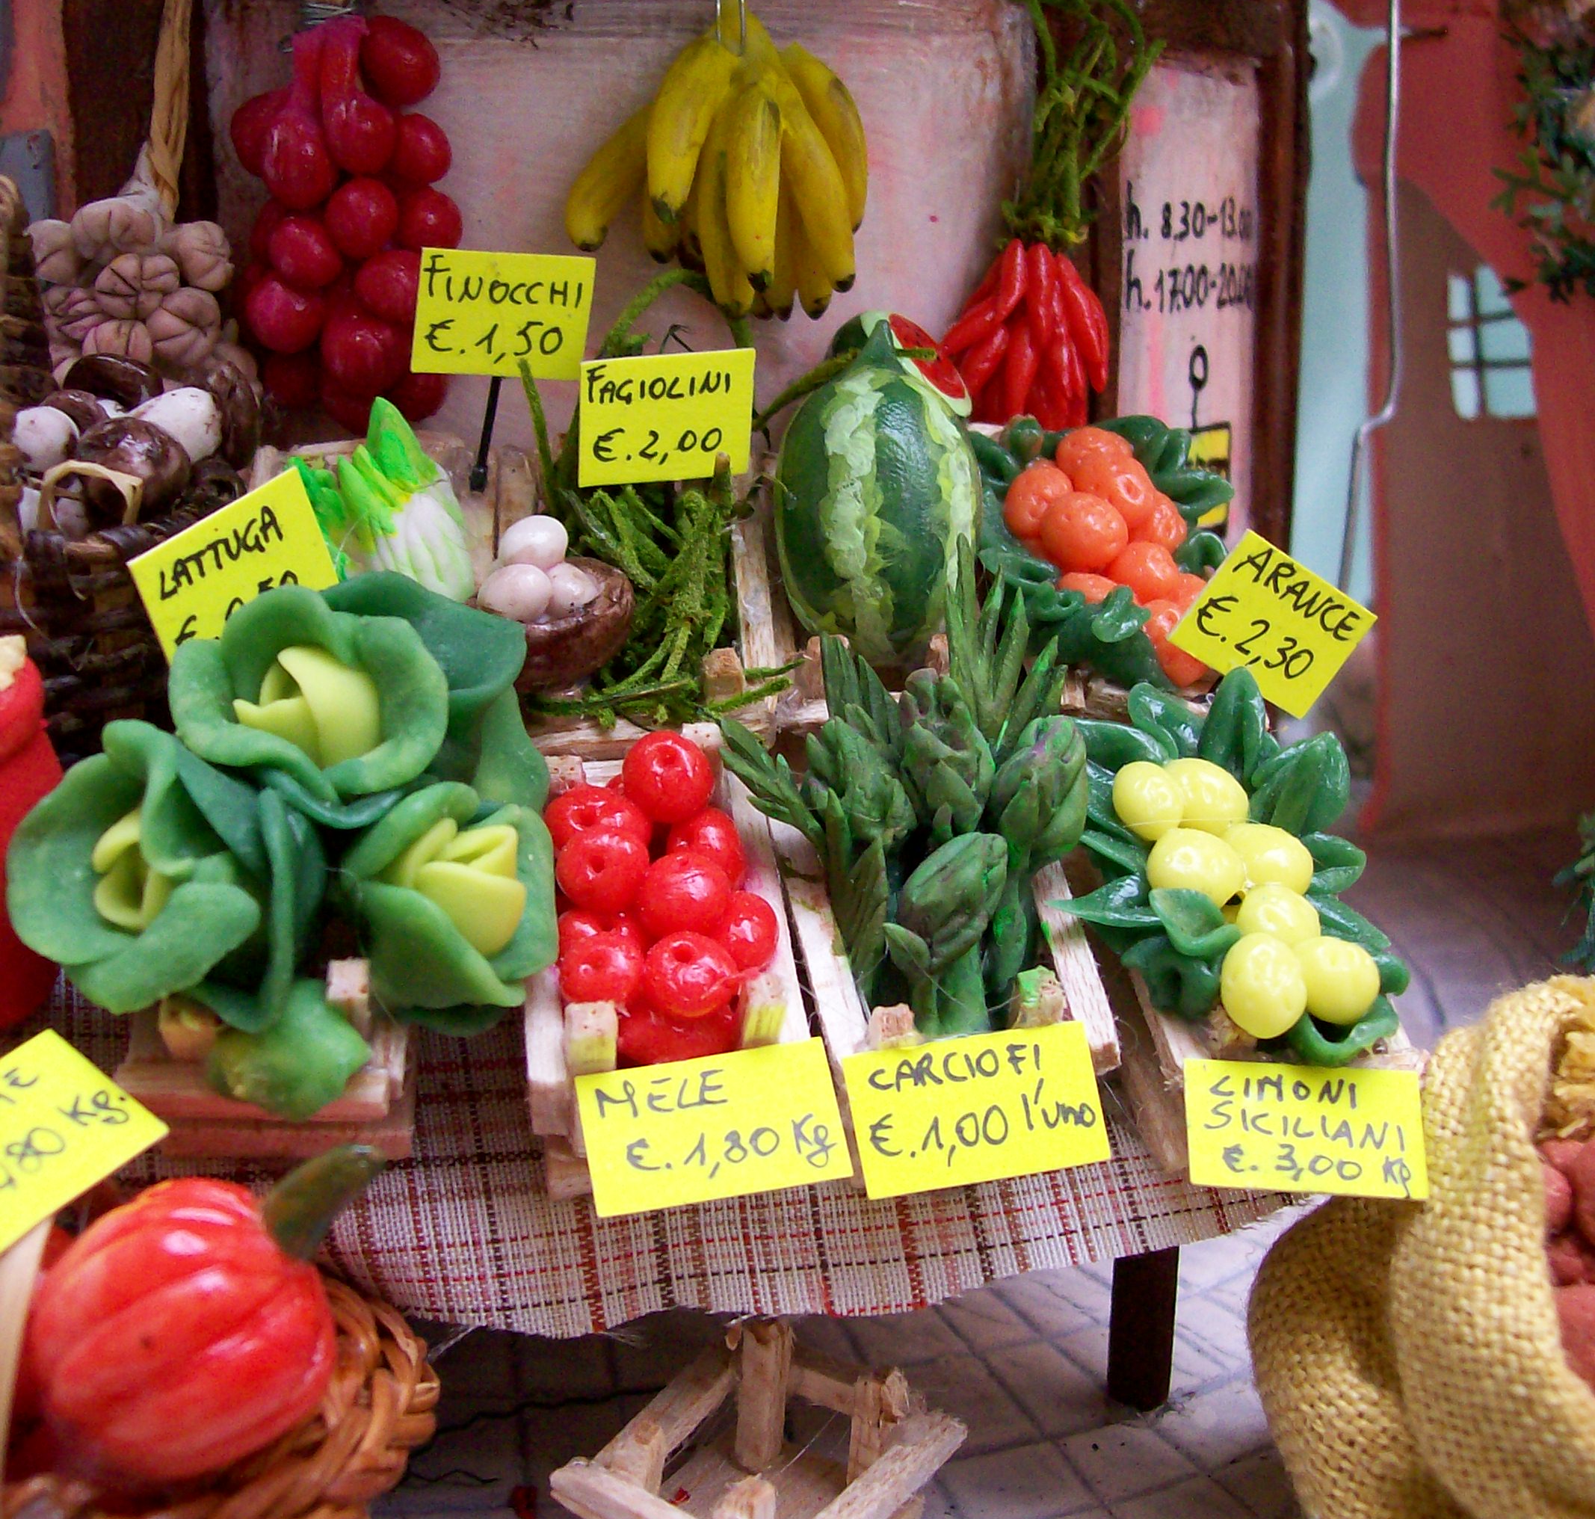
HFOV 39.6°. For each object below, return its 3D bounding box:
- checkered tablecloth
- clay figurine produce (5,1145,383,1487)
[{"bbox_3d":[-0.021,0.027,0.246,0.124,0.012,0.085,-8,44,-8],"label":"checkered tablecloth"},{"bbox_3d":[-0.053,0.049,0.200,0.034,0.028,0.028,-41,16,15],"label":"clay figurine produce"}]

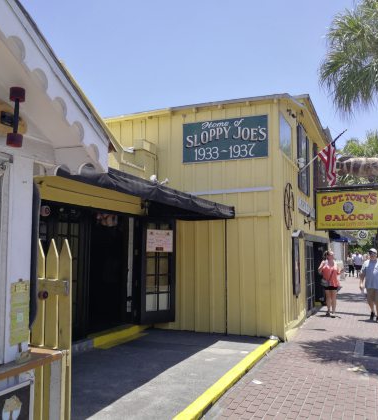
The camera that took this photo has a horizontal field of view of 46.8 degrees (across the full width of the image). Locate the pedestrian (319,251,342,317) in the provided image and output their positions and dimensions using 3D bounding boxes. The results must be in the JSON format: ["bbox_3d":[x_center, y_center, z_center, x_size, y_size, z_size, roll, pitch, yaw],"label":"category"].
[{"bbox_3d":[3.558,1.855,11.102,0.580,1.659,0.420,-2,-6,22],"label":"pedestrian"}]

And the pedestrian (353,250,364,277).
[{"bbox_3d":[10.388,3.326,26.849,0.600,1.666,0.420,-2,-6,22],"label":"pedestrian"}]

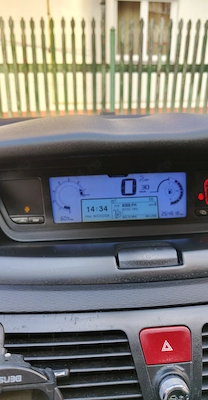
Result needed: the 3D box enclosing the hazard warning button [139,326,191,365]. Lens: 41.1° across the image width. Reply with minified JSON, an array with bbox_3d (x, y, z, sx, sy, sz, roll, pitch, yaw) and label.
[{"bbox_3d":[0.066,0.154,0.298,0.057,0.037,0.012,-3,-9,-5],"label":"hazard warning button"}]

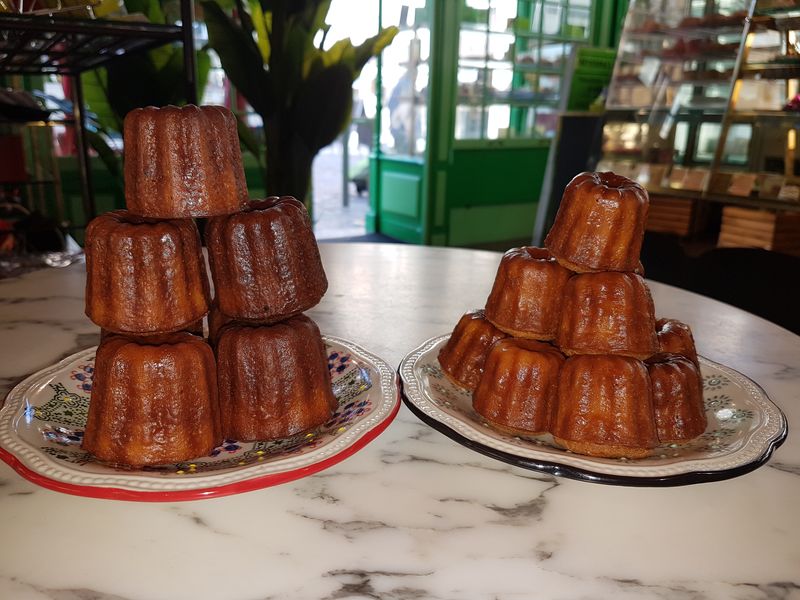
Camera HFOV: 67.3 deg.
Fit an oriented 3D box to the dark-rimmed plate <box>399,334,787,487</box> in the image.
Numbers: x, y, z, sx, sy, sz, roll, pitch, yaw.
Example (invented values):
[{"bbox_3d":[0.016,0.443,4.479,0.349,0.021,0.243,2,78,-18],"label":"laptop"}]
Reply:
[{"bbox_3d":[0.099,0.054,0.337,0.198,0.022,0.198,1,16,0],"label":"dark-rimmed plate"}]

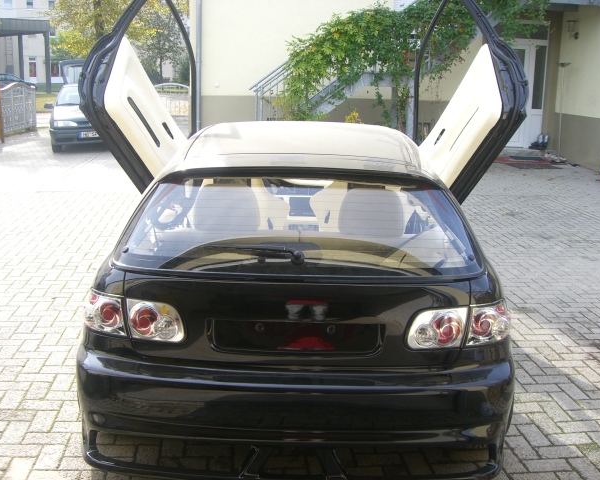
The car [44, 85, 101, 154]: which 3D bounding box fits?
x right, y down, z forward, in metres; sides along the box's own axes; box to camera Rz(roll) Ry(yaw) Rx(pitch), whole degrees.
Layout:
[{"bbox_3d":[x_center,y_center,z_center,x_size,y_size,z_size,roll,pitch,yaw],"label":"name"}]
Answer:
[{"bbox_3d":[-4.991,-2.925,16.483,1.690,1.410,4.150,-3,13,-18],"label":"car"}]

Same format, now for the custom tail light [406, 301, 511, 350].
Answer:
[{"bbox_3d":[0.582,0.300,2.535,0.390,0.145,0.160,-2,13,-13],"label":"custom tail light"}]

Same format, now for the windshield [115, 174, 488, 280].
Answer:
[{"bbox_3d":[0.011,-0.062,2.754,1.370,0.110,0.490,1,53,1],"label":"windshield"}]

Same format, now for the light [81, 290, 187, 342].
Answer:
[{"bbox_3d":[-0.606,0.271,2.555,0.390,0.145,0.160,5,13,16],"label":"light"}]

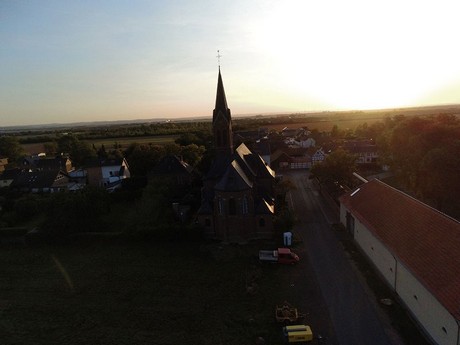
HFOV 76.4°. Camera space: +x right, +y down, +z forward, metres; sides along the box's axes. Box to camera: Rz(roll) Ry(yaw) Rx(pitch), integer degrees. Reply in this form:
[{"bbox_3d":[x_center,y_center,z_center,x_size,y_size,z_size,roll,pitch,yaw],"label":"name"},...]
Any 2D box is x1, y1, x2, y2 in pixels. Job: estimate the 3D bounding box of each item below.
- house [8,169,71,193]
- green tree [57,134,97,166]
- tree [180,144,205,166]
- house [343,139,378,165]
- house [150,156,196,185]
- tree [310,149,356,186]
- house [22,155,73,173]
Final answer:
[{"bbox_3d":[-53.030,2.830,82.130,12.000,7.300,8.000,-1,11,10],"label":"house"},{"bbox_3d":[-63.810,-8.390,123.590,13.500,14.600,12.500,-3,11,0],"label":"green tree"},{"bbox_3d":[-13.270,-5.110,106.240,8.500,10.000,8.000,-3,11,0],"label":"tree"},{"bbox_3d":[46.240,-6.900,103.970,11.000,8.800,9.000,-3,11,0],"label":"house"},{"bbox_3d":[-17.050,-0.700,87.800,11.000,8.700,10.000,-3,11,0],"label":"house"},{"bbox_3d":[27.680,-1.440,78.460,10.500,9.500,10.000,-3,11,0],"label":"tree"},{"bbox_3d":[-62.870,-1.130,101.600,13.500,8.600,8.500,-1,11,8],"label":"house"}]

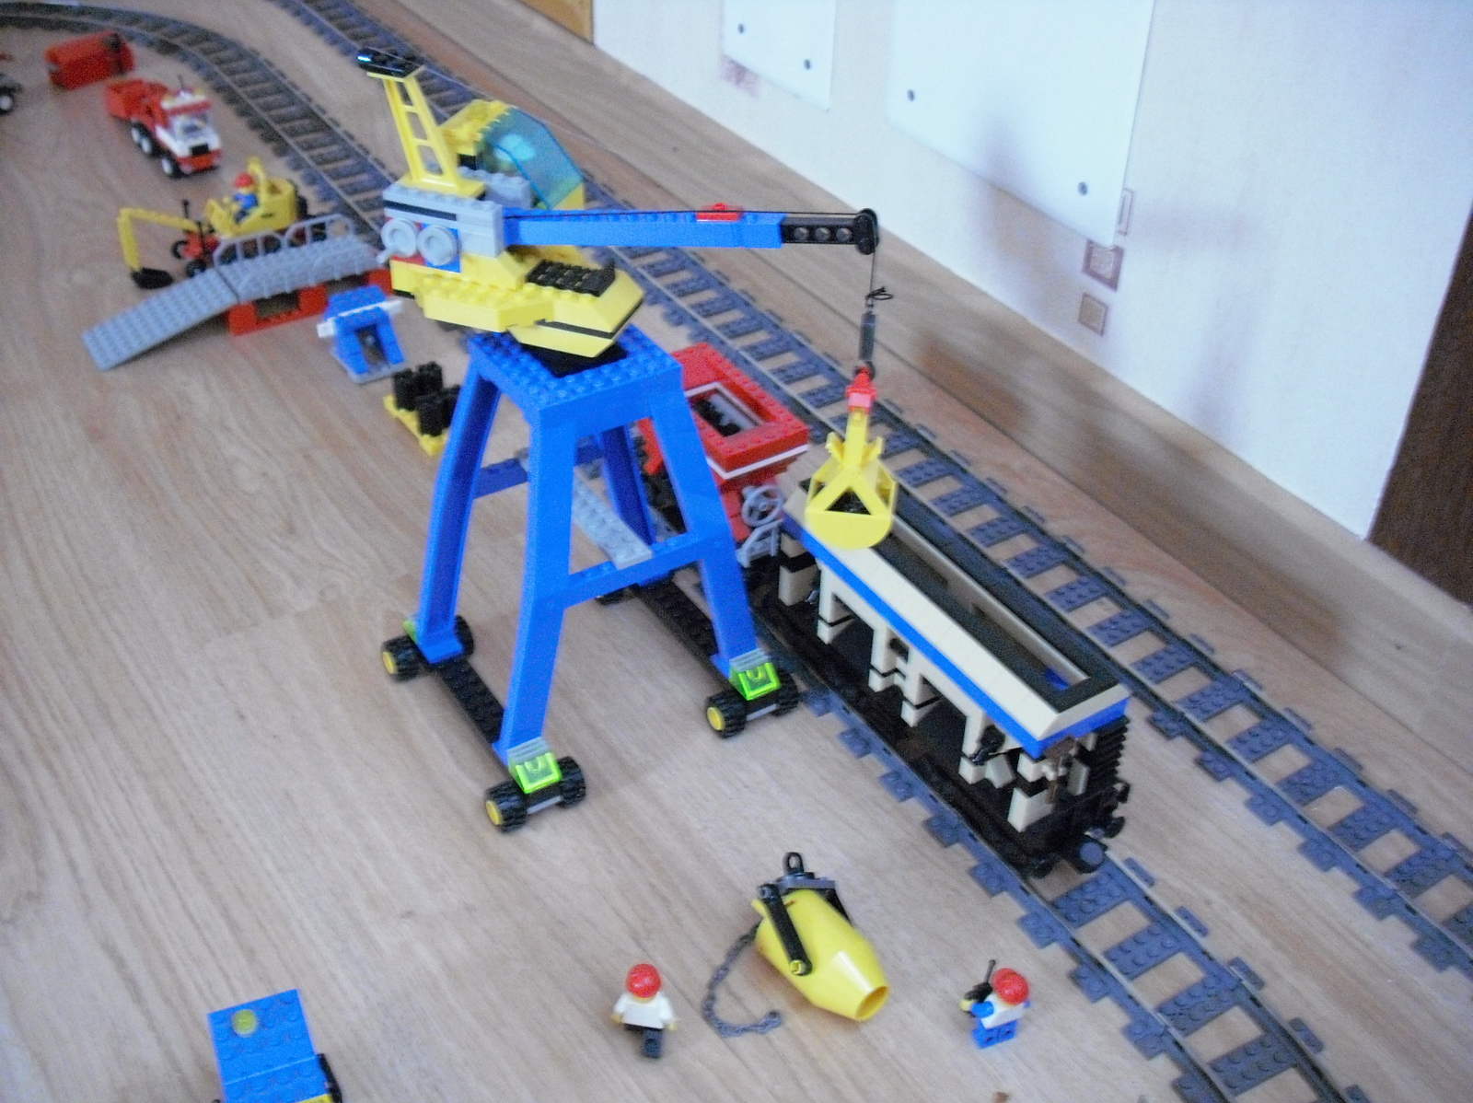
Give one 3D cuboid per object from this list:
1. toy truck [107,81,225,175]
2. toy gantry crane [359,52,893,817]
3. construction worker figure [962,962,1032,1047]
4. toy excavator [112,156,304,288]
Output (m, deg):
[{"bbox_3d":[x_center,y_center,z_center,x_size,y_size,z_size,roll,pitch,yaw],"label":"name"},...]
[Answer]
[{"bbox_3d":[-0.446,-0.341,1.261,0.042,0.057,0.117,-26,47,-29],"label":"toy truck"},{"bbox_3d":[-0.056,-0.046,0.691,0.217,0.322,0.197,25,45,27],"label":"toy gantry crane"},{"bbox_3d":[0.102,0.177,0.641,0.025,0.042,0.018,-12,41,-15],"label":"construction worker figure"},{"bbox_3d":[-0.358,-0.235,1.124,0.141,0.068,0.042,-23,45,-27],"label":"toy excavator"}]

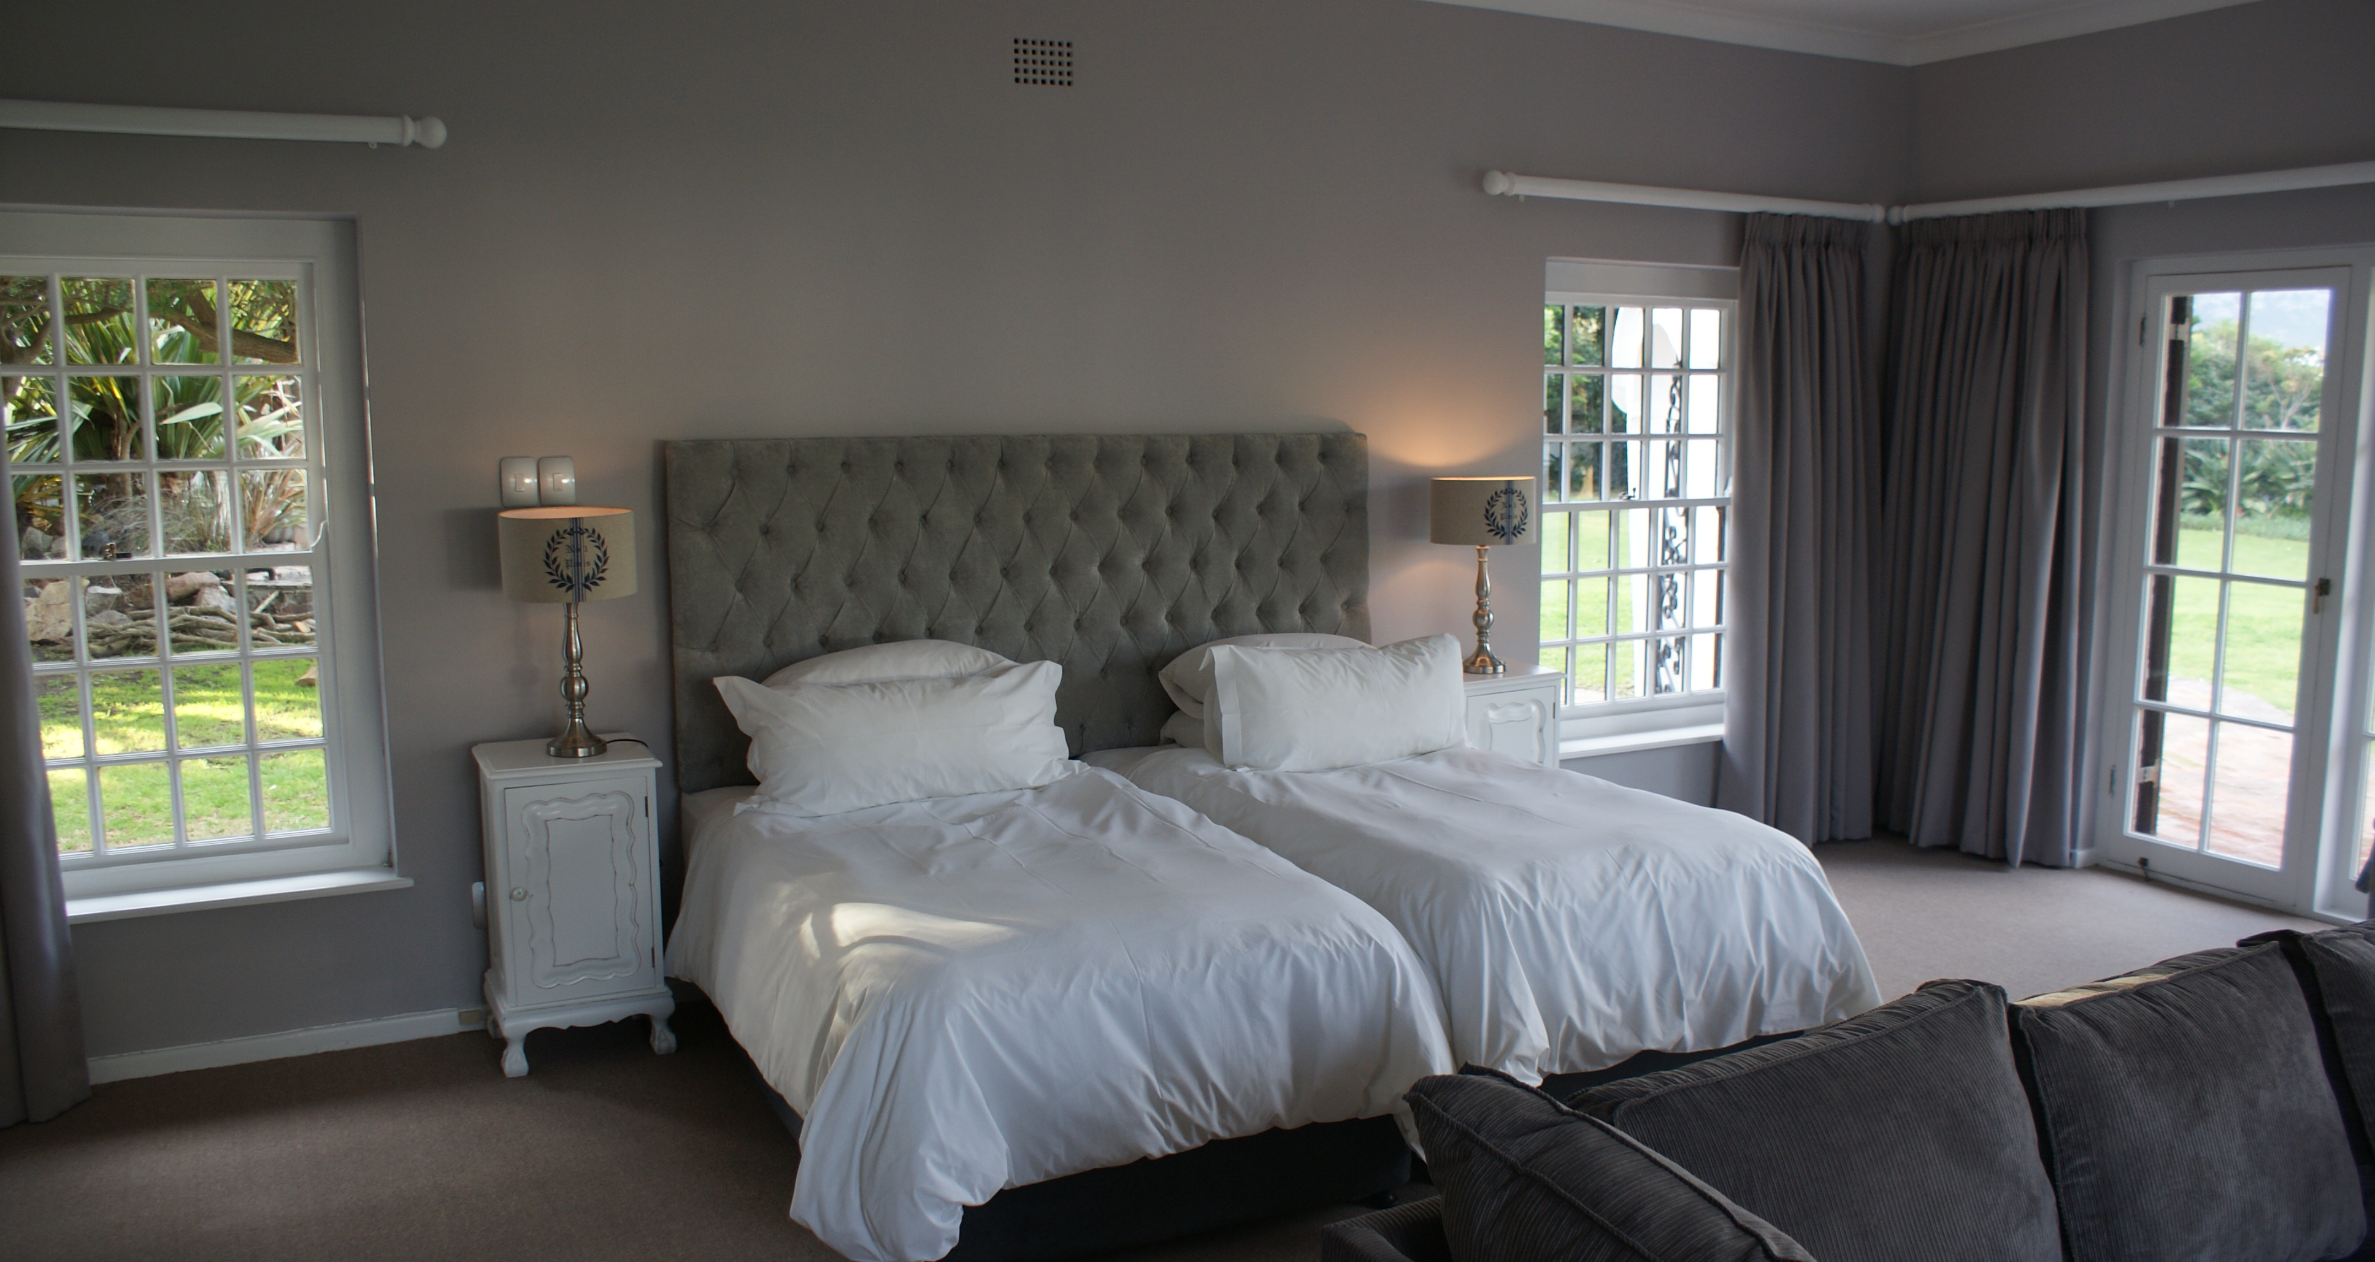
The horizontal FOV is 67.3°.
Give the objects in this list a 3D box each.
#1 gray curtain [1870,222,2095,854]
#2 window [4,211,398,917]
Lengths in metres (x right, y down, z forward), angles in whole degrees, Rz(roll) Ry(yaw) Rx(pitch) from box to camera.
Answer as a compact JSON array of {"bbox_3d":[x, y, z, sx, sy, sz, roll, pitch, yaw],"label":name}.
[{"bbox_3d":[2.812,-0.329,6.304,0.191,2.266,0.730,-4,9,-27],"label":"gray curtain"},{"bbox_3d":[-2.521,-0.145,4.217,1.159,1.680,0.141,-4,9,-27],"label":"window"}]

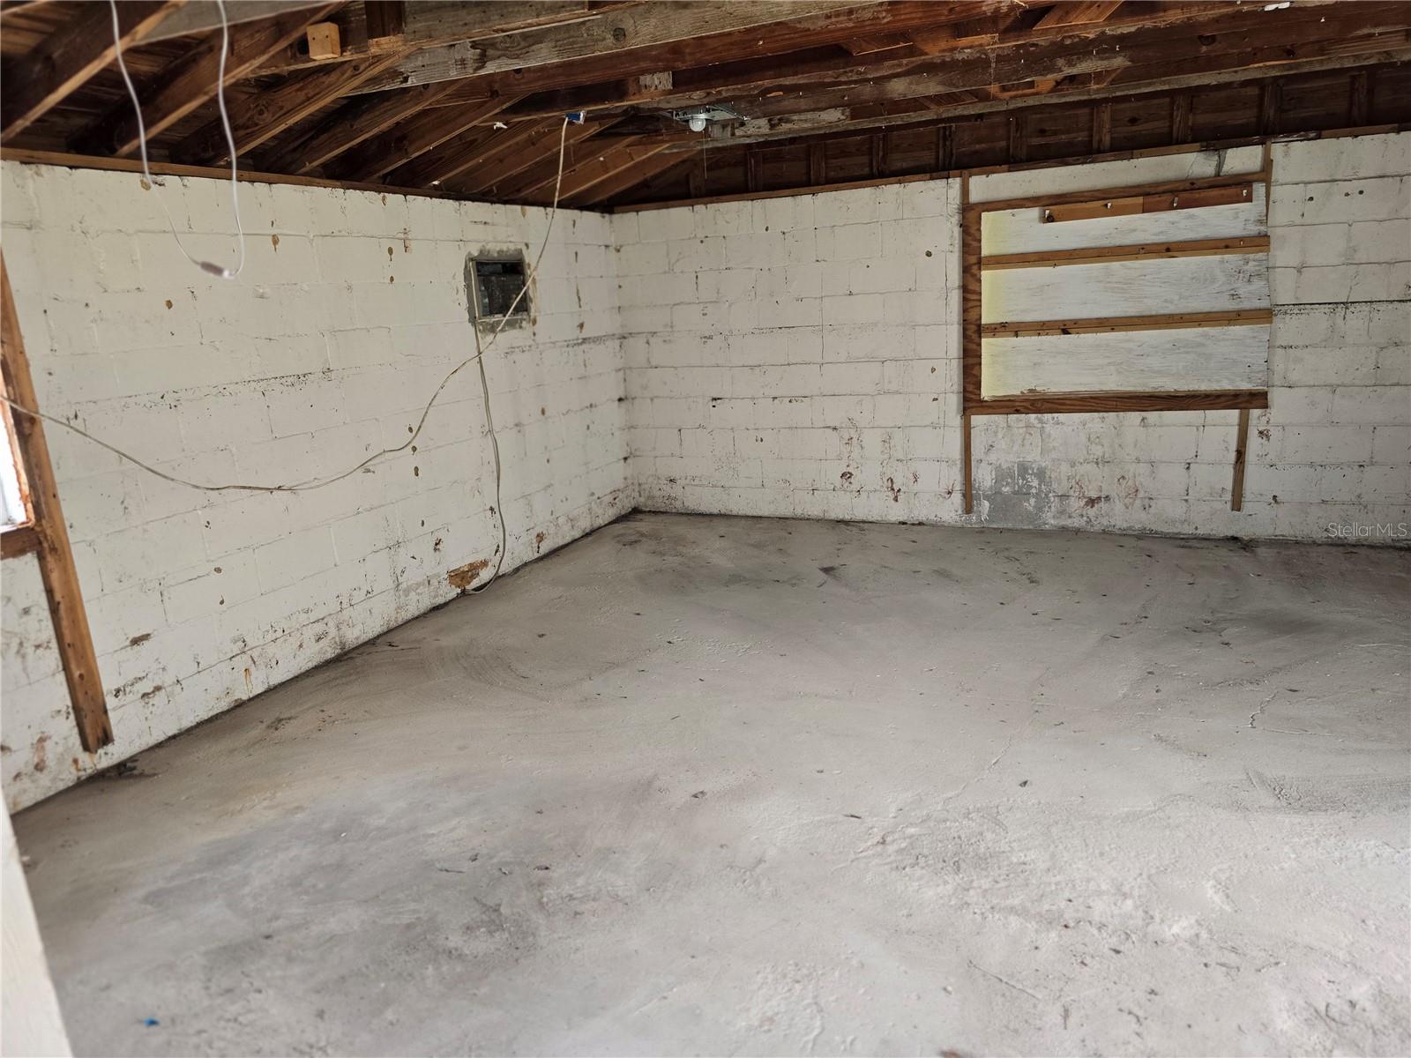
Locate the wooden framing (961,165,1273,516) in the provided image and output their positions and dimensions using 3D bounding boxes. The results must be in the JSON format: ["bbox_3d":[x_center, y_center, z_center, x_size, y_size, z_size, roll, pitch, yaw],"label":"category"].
[{"bbox_3d":[2.208,-0.946,5.176,1.570,1.850,0.100,3,16,25],"label":"wooden framing"}]

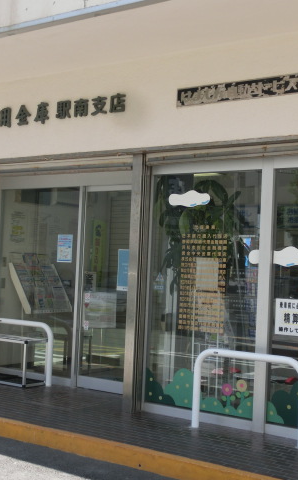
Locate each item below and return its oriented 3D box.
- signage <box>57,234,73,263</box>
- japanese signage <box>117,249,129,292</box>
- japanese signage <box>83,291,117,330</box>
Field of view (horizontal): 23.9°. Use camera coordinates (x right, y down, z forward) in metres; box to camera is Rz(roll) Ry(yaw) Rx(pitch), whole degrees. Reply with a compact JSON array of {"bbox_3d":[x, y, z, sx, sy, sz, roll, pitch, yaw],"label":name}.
[{"bbox_3d":[-0.910,0.095,7.637,0.208,0.303,0.010,1,-2,33],"label":"signage"},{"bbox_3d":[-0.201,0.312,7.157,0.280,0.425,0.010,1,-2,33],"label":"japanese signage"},{"bbox_3d":[-0.506,0.736,7.336,0.420,0.375,0.010,1,-2,33],"label":"japanese signage"}]

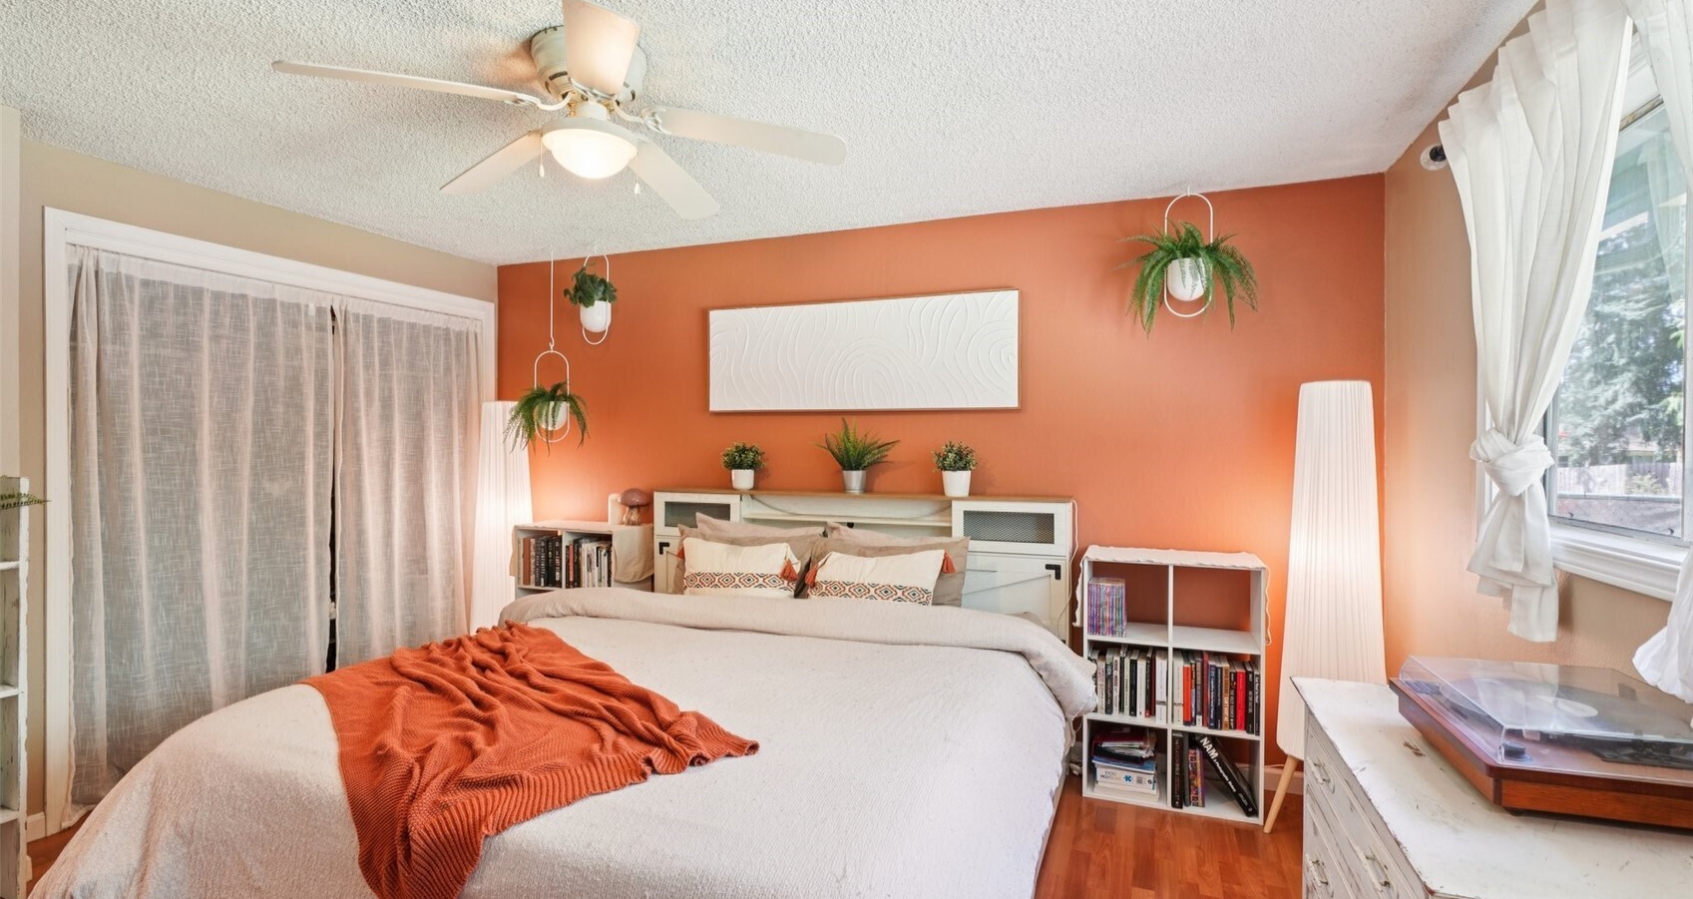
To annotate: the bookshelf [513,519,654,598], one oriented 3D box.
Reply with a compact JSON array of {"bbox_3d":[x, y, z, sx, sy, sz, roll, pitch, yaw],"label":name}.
[{"bbox_3d":[-1.371,0.873,3.915,0.623,0.932,0.304,0,1,22],"label":"bookshelf"}]

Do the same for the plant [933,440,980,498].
[{"bbox_3d":[0.471,0.086,3.277,0.199,0.254,0.195,0,1,22],"label":"plant"}]

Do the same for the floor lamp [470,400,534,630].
[{"bbox_3d":[-1.806,0.532,3.978,0.390,1.600,0.390,0,1,21],"label":"floor lamp"}]

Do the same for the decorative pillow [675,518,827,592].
[{"bbox_3d":[-0.447,0.512,3.397,0.708,0.419,0.179,0,-21,22],"label":"decorative pillow"}]

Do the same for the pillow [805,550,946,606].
[{"bbox_3d":[0.112,0.528,2.964,0.510,0.310,0.140,0,-21,21],"label":"pillow"}]

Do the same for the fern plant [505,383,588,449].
[{"bbox_3d":[-1.562,-0.187,3.985,0.380,0.340,0.360,0,1,21],"label":"fern plant"}]

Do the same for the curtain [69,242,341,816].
[{"bbox_3d":[-2.598,0.292,3.136,0.090,2.030,0.970,0,1,21],"label":"curtain"}]

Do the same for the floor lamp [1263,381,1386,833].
[{"bbox_3d":[1.709,0.557,2.656,0.390,1.600,0.390,0,1,21],"label":"floor lamp"}]

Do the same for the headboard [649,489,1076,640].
[{"bbox_3d":[-0.009,0.780,3.528,2.030,1.125,0.220,0,1,21],"label":"headboard"}]

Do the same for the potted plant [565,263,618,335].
[{"bbox_3d":[-1.366,-0.816,4.019,0.246,0.390,0.209,0,1,22],"label":"potted plant"}]

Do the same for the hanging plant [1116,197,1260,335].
[{"bbox_3d":[1.318,-0.717,2.926,0.512,0.549,0.379,0,1,22],"label":"hanging plant"}]

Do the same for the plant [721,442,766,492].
[{"bbox_3d":[-0.507,0.082,3.717,0.205,0.240,0.205,0,1,0],"label":"plant"}]

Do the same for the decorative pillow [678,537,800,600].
[{"bbox_3d":[-0.456,0.524,3.185,0.510,0.310,0.140,0,-21,21],"label":"decorative pillow"}]

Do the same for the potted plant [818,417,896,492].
[{"bbox_3d":[0.045,0.033,3.446,0.375,0.345,0.329,0,1,22],"label":"potted plant"}]

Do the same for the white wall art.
[{"bbox_3d":[0.030,-0.453,3.609,1.580,0.526,0.040,0,1,22],"label":"white wall art"}]

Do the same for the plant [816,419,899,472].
[{"bbox_3d":[0.045,-0.021,3.445,0.375,0.236,0.329,0,1,22],"label":"plant"}]

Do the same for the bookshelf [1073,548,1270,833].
[{"bbox_3d":[1.271,0.890,2.957,0.620,0.925,0.310,0,1,21],"label":"bookshelf"}]

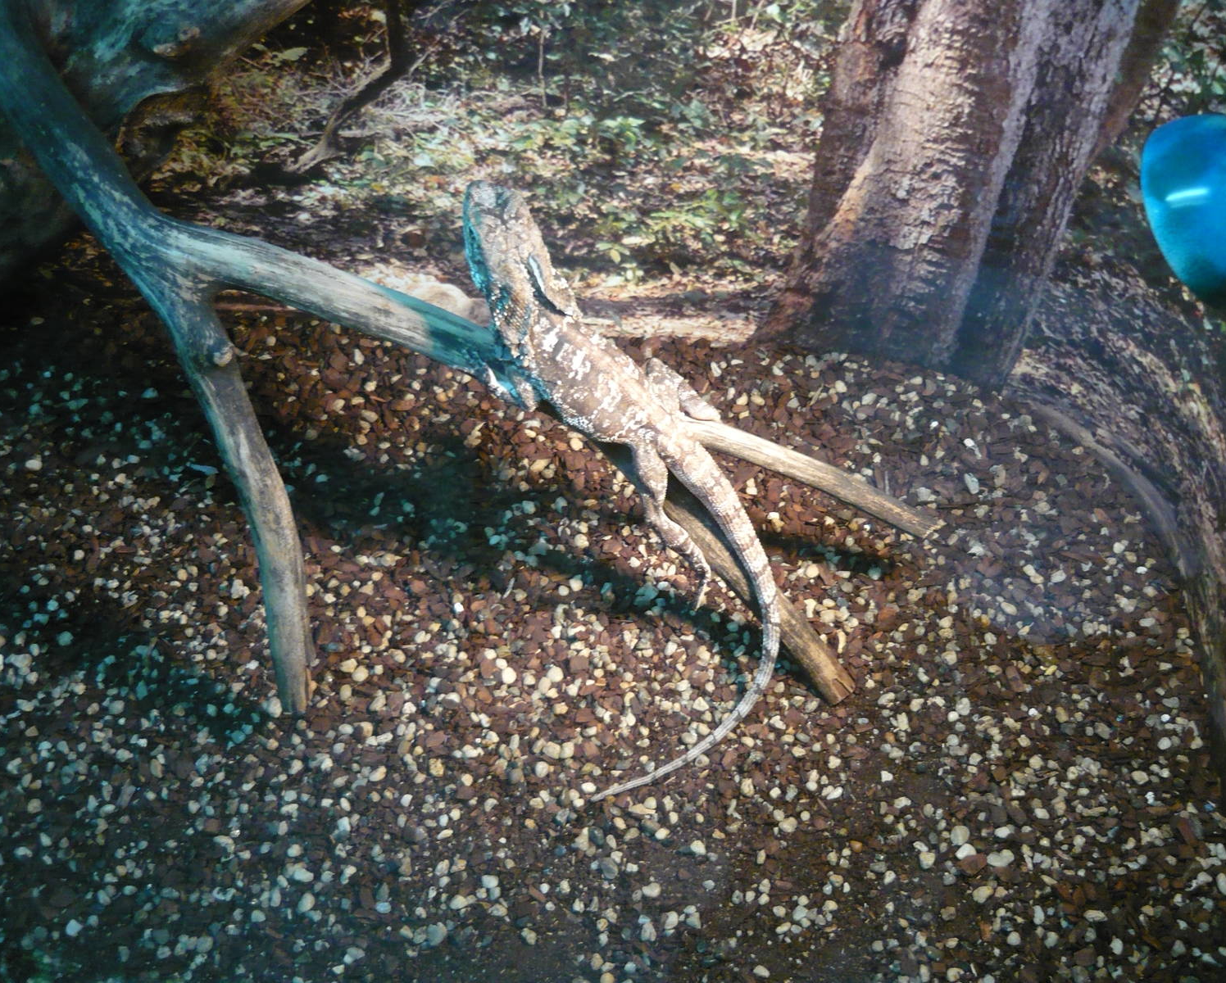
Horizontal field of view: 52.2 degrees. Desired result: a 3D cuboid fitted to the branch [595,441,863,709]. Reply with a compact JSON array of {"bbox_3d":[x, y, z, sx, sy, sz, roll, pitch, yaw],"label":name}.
[{"bbox_3d":[0.083,0.052,0.843,0.228,0.026,0.026,49,52,-4],"label":"branch"}]

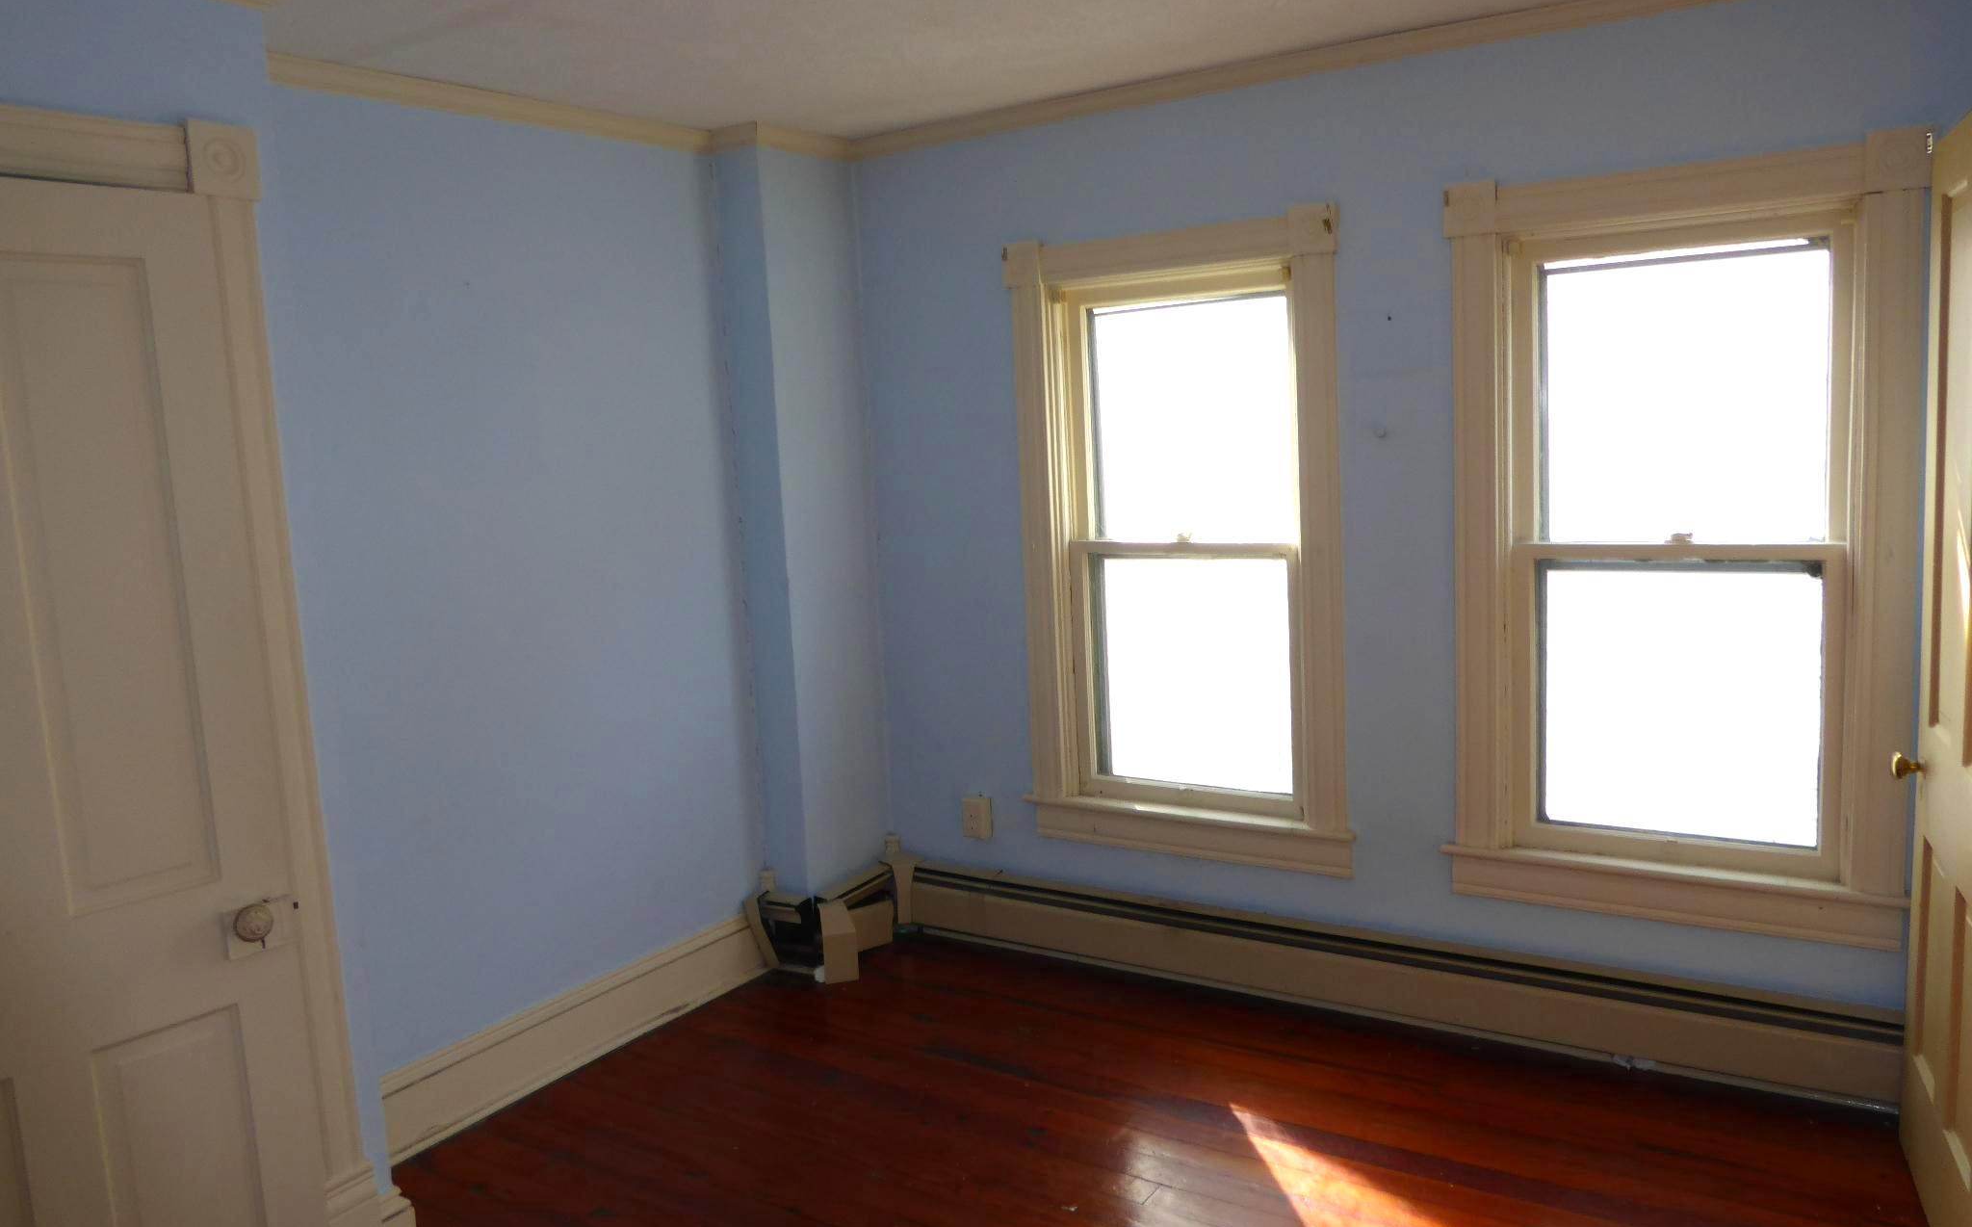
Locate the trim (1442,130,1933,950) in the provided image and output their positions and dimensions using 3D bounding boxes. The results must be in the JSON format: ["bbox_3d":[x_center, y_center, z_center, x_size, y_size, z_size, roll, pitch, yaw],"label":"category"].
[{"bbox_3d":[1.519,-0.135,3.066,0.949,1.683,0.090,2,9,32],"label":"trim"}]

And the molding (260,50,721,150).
[{"bbox_3d":[-1.125,-1.180,3.197,0.042,0.051,1.363,2,11,32],"label":"molding"}]

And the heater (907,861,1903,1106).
[{"bbox_3d":[0.877,0.932,3.607,2.618,0.220,0.072,2,9,32],"label":"heater"}]

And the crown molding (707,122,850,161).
[{"bbox_3d":[-0.581,-1.333,3.905,0.169,0.052,0.468,2,9,32],"label":"crown molding"}]

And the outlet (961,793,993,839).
[{"bbox_3d":[-0.030,0.628,4.168,0.084,0.119,0.026,2,9,32],"label":"outlet"}]

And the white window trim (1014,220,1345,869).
[{"bbox_3d":[0.519,-0.177,3.731,0.955,1.691,0.140,2,9,32],"label":"white window trim"}]

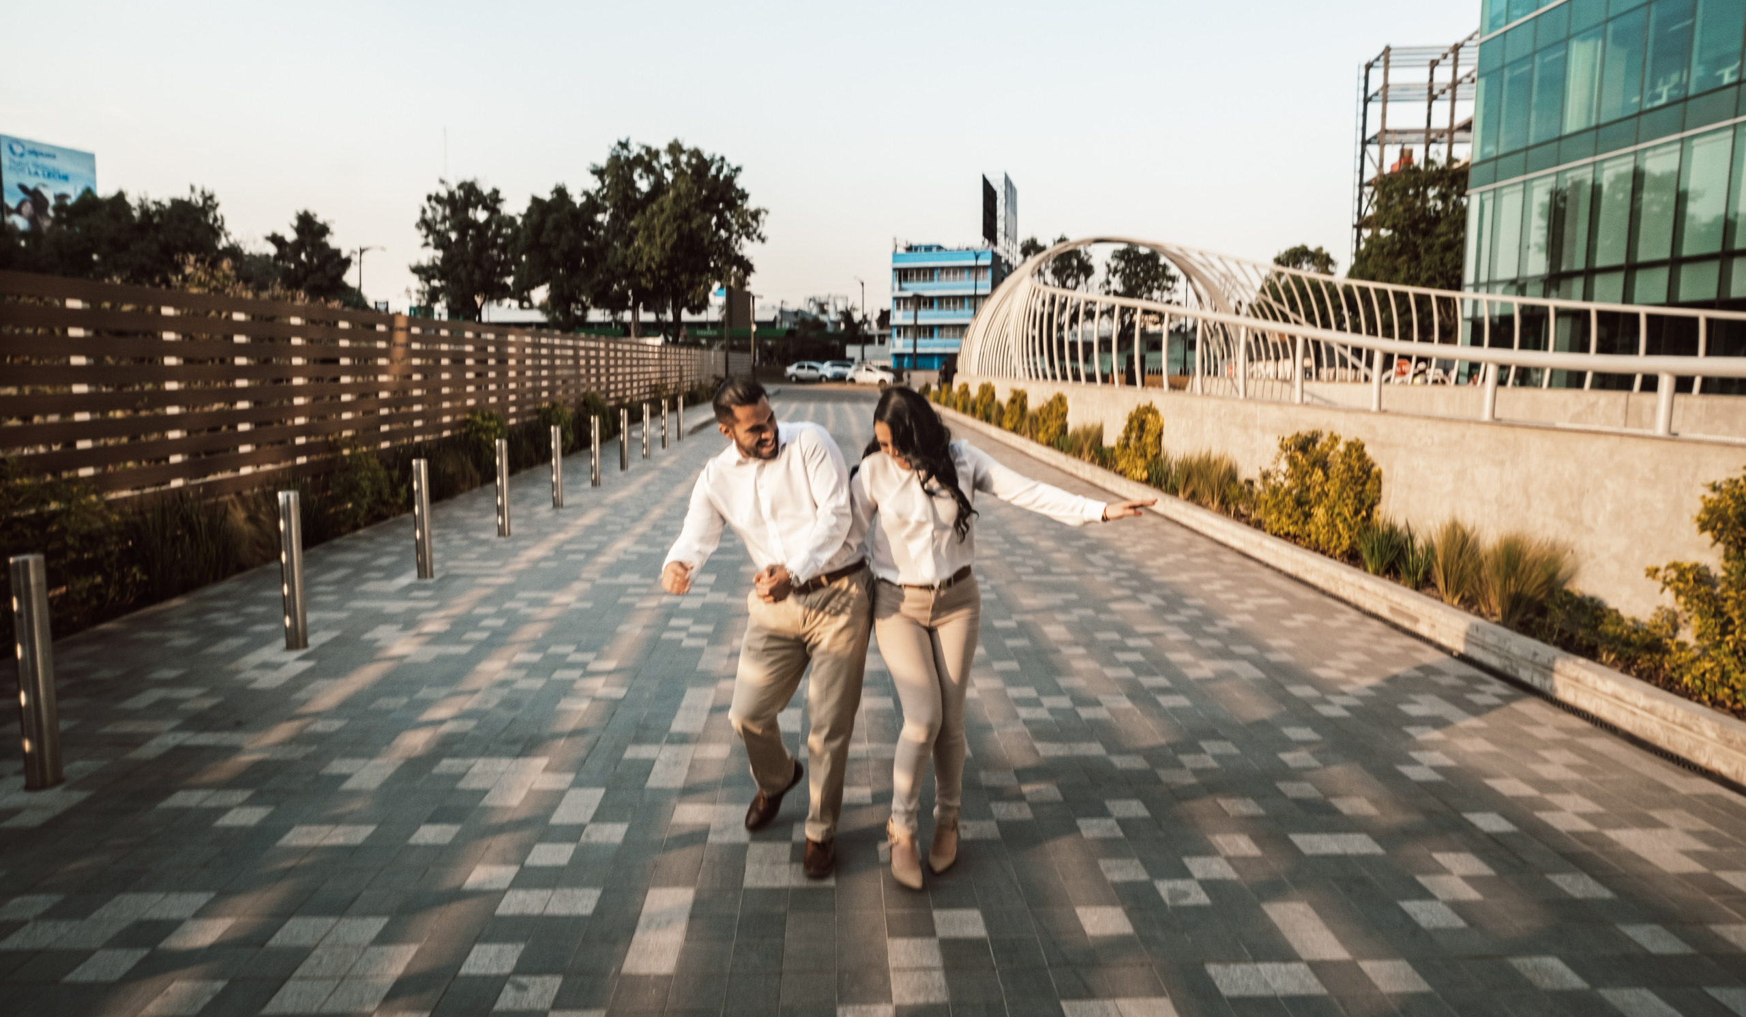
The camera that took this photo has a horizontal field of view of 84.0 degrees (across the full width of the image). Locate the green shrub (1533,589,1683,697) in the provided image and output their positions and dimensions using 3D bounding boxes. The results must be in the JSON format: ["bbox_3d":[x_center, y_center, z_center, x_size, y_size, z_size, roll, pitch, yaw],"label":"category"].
[{"bbox_3d":[3.880,0.628,5.125,0.520,0.380,0.720,0,9,-2],"label":"green shrub"}]

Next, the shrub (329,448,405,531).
[{"bbox_3d":[-5.449,-0.205,10.444,0.800,0.920,0.950,0,8,-2],"label":"shrub"}]

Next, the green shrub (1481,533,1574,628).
[{"bbox_3d":[3.931,0.430,5.830,0.470,0.540,0.470,1,6,-3],"label":"green shrub"}]

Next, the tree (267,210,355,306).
[{"bbox_3d":[-29.481,-10.828,50.946,4.700,9.304,4.700,0,9,0],"label":"tree"}]

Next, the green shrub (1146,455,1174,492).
[{"bbox_3d":[3.500,-0.433,11.822,0.400,0.400,0.400,0,9,-2],"label":"green shrub"}]

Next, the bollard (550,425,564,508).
[{"bbox_3d":[-3.530,-0.462,10.846,0.103,0.900,0.103,1,6,-3],"label":"bollard"}]

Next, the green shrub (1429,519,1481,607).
[{"bbox_3d":[3.834,0.358,6.377,0.380,0.580,0.380,0,8,-2],"label":"green shrub"}]

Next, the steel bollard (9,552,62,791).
[{"bbox_3d":[-3.212,0.632,3.725,0.103,0.900,0.103,1,6,-3],"label":"steel bollard"}]

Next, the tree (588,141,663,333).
[{"bbox_3d":[-11.779,-11.906,48.000,5.400,12.200,5.400,1,6,-3],"label":"tree"}]

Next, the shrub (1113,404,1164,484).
[{"bbox_3d":[3.501,-0.854,12.800,0.580,1.000,0.580,1,6,-3],"label":"shrub"}]

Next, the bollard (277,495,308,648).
[{"bbox_3d":[-3.292,0.359,5.505,0.103,0.900,0.103,1,6,-3],"label":"bollard"}]

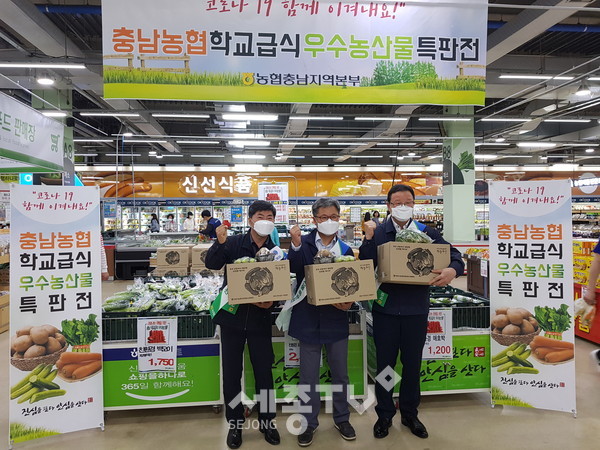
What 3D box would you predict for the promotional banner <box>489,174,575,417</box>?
[{"bbox_3d":[1.840,0.550,3.600,0.600,1.830,0.100,0,-3,13],"label":"promotional banner"}]

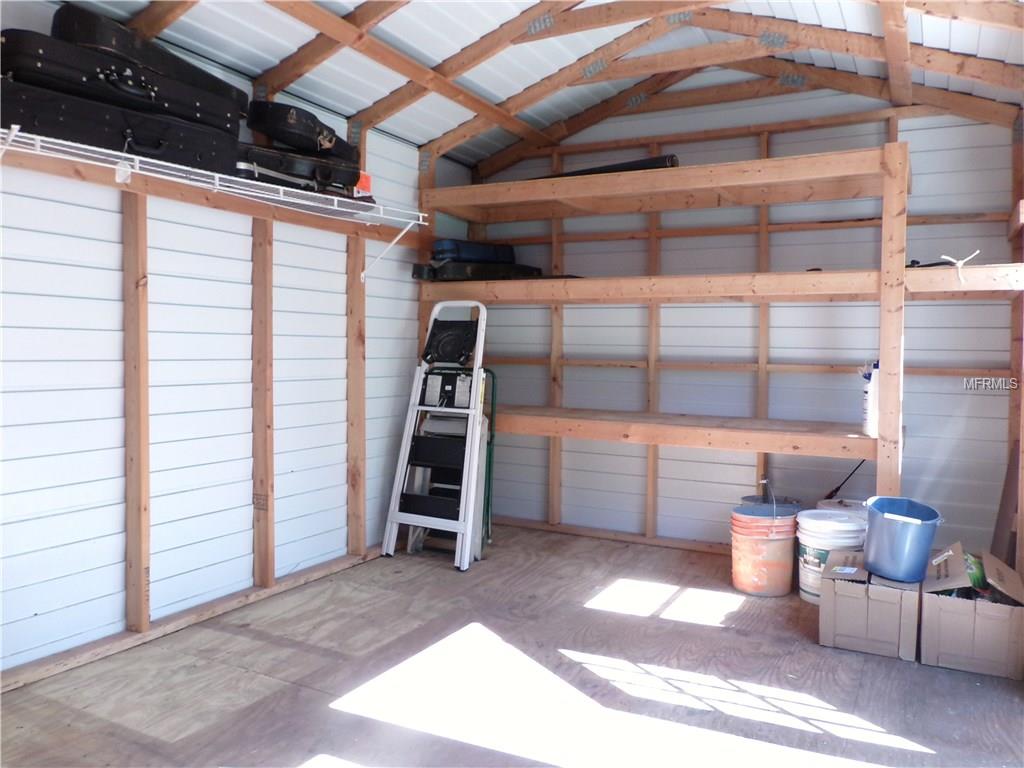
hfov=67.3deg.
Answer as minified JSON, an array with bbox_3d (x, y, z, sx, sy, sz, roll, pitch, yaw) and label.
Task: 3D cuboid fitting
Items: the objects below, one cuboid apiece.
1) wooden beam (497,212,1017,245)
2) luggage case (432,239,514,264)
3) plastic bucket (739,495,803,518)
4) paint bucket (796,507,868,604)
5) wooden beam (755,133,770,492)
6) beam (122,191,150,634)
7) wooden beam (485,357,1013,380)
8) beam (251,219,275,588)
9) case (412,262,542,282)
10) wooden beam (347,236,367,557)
[{"bbox_3d":[1.047,-0.796,4.068,2.653,0.042,0.080,2,3,27],"label":"wooden beam"},{"bbox_3d":[-0.213,-0.706,4.234,0.380,0.122,0.200,-1,3,-36],"label":"luggage case"},{"bbox_3d":[1.300,0.764,3.857,0.295,0.362,0.295,2,2,29],"label":"plastic bucket"},{"bbox_3d":[1.413,0.778,3.399,0.315,0.370,0.315,2,2,29],"label":"paint bucket"},{"bbox_3d":[1.301,-0.206,3.964,0.041,2.145,0.087,1,3,27],"label":"wooden beam"},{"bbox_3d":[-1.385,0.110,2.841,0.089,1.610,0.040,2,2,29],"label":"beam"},{"bbox_3d":[1.080,-0.094,4.254,2.820,0.040,0.085,3,3,30],"label":"wooden beam"},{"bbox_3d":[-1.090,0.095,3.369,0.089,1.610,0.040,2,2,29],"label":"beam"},{"bbox_3d":[-0.199,-0.595,4.165,0.660,0.100,0.210,0,3,-11],"label":"case"},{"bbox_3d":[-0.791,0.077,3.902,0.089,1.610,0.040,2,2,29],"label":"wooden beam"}]

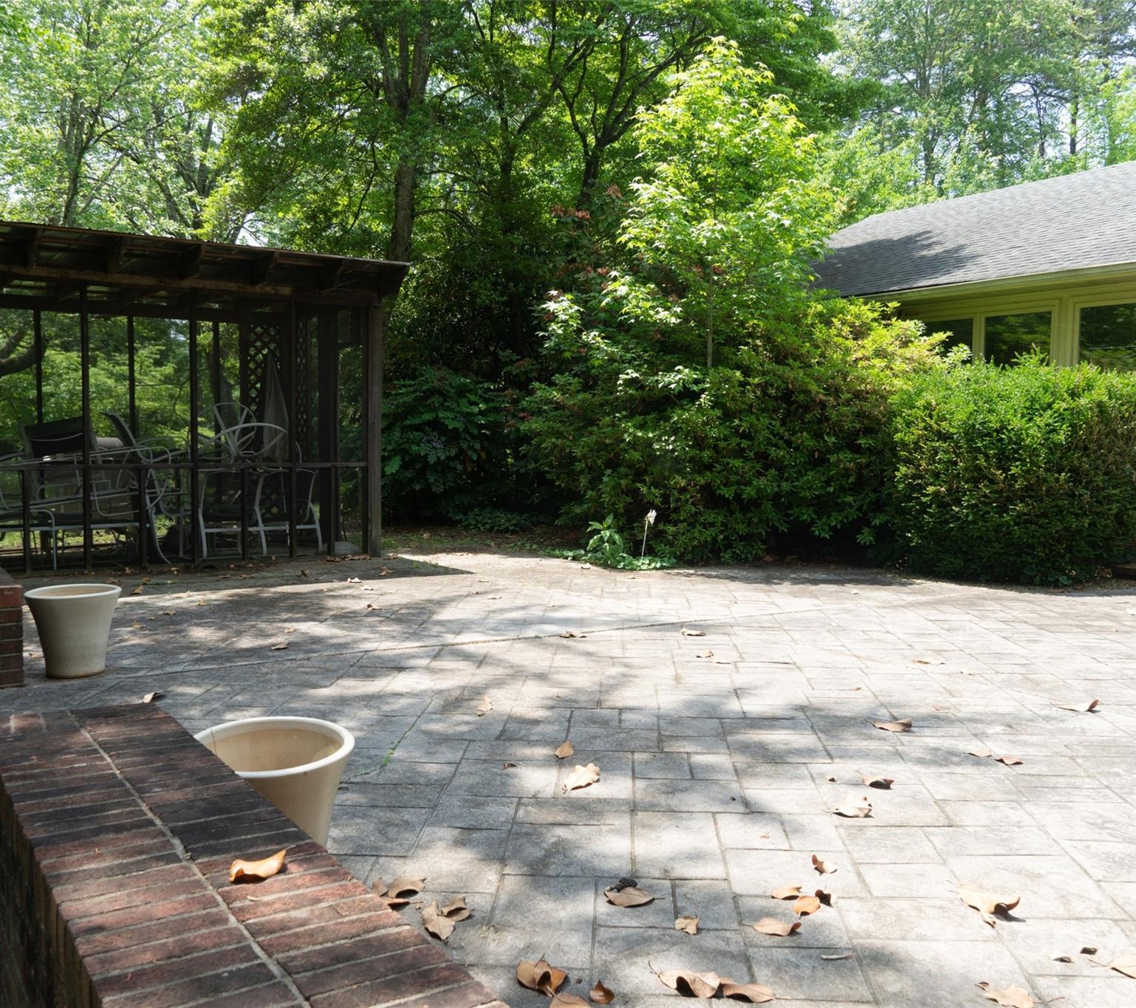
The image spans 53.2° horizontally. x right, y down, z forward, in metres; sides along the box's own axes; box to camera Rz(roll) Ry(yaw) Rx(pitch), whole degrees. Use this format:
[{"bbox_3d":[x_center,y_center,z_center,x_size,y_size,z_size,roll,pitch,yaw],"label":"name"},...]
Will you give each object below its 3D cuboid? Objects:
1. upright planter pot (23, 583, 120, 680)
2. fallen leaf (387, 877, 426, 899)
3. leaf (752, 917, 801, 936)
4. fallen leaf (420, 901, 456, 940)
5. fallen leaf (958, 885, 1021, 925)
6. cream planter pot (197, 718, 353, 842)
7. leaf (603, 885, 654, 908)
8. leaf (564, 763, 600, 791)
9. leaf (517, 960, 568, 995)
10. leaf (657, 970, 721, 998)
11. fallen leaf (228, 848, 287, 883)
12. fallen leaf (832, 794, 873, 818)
[{"bbox_3d":[-2.297,0.598,5.287,0.418,0.389,0.418,-1,4,-17],"label":"upright planter pot"},{"bbox_3d":[-0.404,0.955,2.819,0.100,0.045,0.053,0,4,-5],"label":"fallen leaf"},{"bbox_3d":[0.508,1.033,2.772,0.114,0.027,0.050,1,5,10],"label":"leaf"},{"bbox_3d":[-0.306,0.973,2.654,0.072,0.035,0.140,-2,5,-25],"label":"fallen leaf"},{"bbox_3d":[1.015,0.964,2.732,0.144,0.045,0.104,4,6,40],"label":"fallen leaf"},{"bbox_3d":[-0.767,0.814,2.935,0.429,0.393,0.429,0,3,0],"label":"cream planter pot"},{"bbox_3d":[0.159,1.018,2.942,0.136,0.026,0.078,1,5,12],"label":"leaf"},{"bbox_3d":[0.047,0.894,3.722,0.099,0.035,0.169,3,5,30],"label":"leaf"},{"bbox_3d":[-0.056,1.048,2.516,0.118,0.045,0.085,0,5,-5],"label":"leaf"},{"bbox_3d":[0.266,1.053,2.491,0.142,0.040,0.060,1,5,6],"label":"leaf"},{"bbox_3d":[-0.489,0.570,1.787,0.094,0.035,0.056,-1,4,-22],"label":"fallen leaf"},{"bbox_3d":[0.867,0.918,3.454,0.146,0.030,0.097,-3,6,-40],"label":"fallen leaf"}]

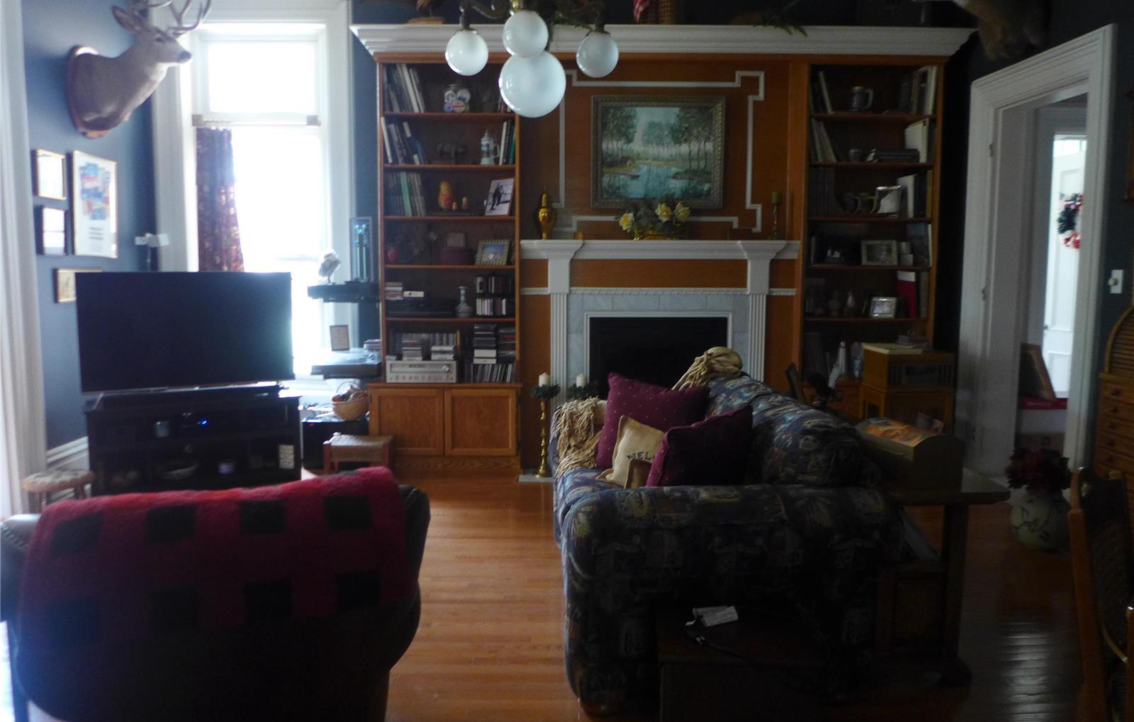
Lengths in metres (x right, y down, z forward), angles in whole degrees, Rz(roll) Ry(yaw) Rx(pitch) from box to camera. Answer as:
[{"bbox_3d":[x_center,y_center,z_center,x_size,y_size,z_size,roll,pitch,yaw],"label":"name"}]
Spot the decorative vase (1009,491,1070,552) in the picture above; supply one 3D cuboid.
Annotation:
[{"bbox_3d":[2.216,0.724,3.673,0.289,0.274,0.289,0,6,-1],"label":"decorative vase"}]

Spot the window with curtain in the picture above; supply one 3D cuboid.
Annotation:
[{"bbox_3d":[-2.076,-1.047,5.363,0.982,2.426,0.160,0,6,0],"label":"window with curtain"}]

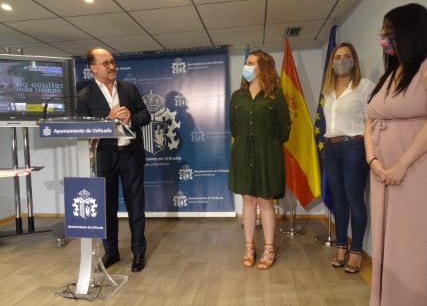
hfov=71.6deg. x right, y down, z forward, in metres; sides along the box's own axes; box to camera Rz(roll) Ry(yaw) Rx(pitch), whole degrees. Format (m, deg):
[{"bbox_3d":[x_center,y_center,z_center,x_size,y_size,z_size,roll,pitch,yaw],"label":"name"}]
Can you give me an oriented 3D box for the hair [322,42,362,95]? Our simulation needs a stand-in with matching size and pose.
[{"bbox_3d":[1.022,-0.626,2.307,0.290,0.390,0.240,0,4,27],"label":"hair"}]

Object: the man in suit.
[{"bbox_3d":[-0.753,0.049,2.427,0.540,1.730,0.400,-2,4,-5],"label":"man in suit"}]

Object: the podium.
[{"bbox_3d":[-0.856,0.358,2.093,0.500,1.160,0.380,-1,4,8],"label":"podium"}]

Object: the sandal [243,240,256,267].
[{"bbox_3d":[0.295,0.819,2.432,0.095,0.140,0.235,-1,4,10],"label":"sandal"}]

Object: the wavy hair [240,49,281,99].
[{"bbox_3d":[0.359,-0.590,2.335,0.240,0.370,0.240,-5,5,-41],"label":"wavy hair"}]

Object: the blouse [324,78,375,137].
[{"bbox_3d":[1.078,-0.327,2.318,0.390,0.450,0.250,1,4,34],"label":"blouse"}]

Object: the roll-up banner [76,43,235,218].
[{"bbox_3d":[-0.752,-0.214,3.767,2.030,2.090,0.120,-1,4,8],"label":"roll-up banner"}]

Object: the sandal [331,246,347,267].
[{"bbox_3d":[1.026,0.803,2.377,0.090,0.140,0.215,1,4,37],"label":"sandal"}]

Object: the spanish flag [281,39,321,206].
[{"bbox_3d":[0.869,-0.274,3.001,0.420,1.630,0.200,-1,4,14],"label":"spanish flag"}]

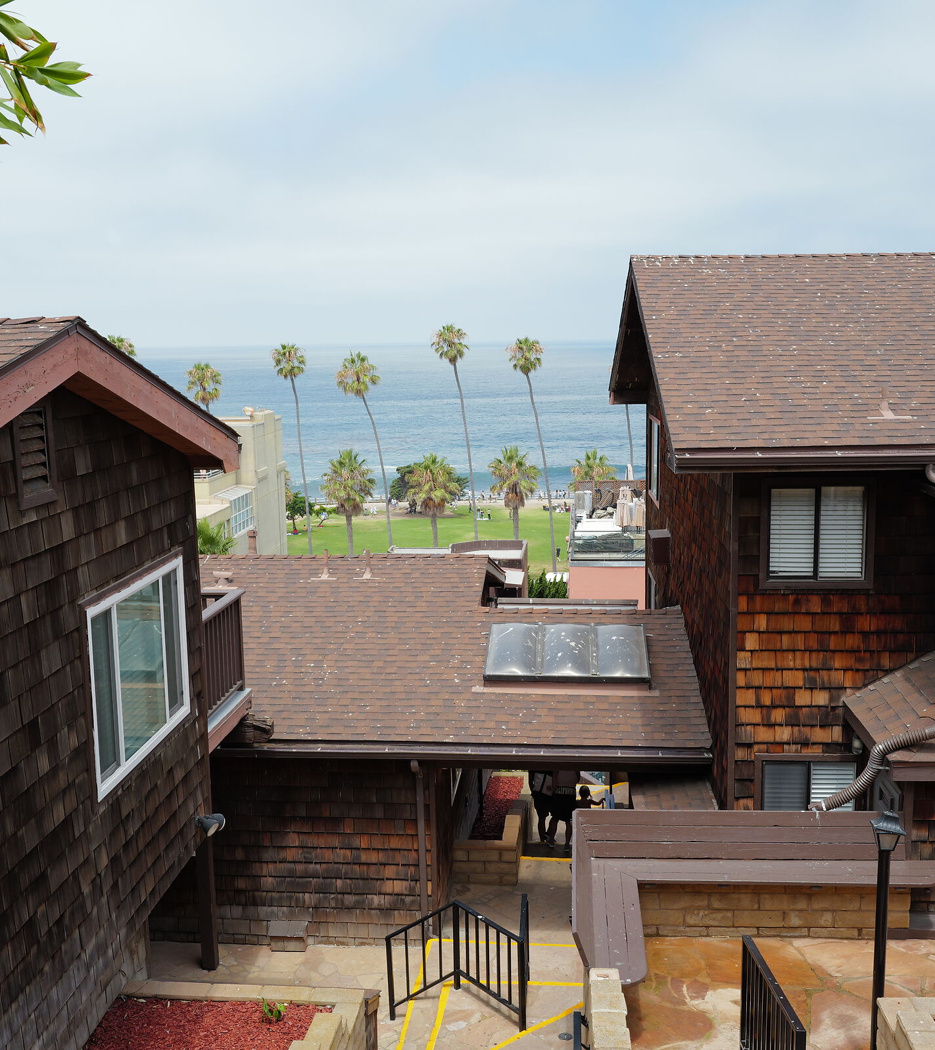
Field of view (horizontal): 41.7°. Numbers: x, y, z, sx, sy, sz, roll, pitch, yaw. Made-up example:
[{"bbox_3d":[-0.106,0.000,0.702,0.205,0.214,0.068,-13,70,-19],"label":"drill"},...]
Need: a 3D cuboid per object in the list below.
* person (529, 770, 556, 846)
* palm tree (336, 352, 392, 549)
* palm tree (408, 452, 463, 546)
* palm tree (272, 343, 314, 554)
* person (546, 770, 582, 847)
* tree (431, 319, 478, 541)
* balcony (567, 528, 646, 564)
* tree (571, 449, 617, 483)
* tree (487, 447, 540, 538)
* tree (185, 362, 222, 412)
[{"bbox_3d":[1.042,3.669,16.847,0.500,1.680,0.380,-1,9,0],"label":"person"},{"bbox_3d":[-10.727,-5.861,128.569,5.514,24.205,4.800,-1,9,0],"label":"palm tree"},{"bbox_3d":[-3.256,-0.775,129.364,5.699,13.692,5.600,-1,9,0],"label":"palm tree"},{"bbox_3d":[-18.782,-6.443,132.063,3.696,25.970,4.100,-1,9,0],"label":"palm tree"},{"bbox_3d":[1.429,3.971,18.011,0.500,1.720,0.480,0,9,5],"label":"person"},{"bbox_3d":[-1.135,-7.363,128.361,4.630,26.957,4.300,-1,9,0],"label":"tree"},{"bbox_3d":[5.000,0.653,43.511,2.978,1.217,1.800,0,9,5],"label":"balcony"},{"bbox_3d":[13.743,-1.078,132.923,5.016,14.435,5.000,-1,9,0],"label":"tree"},{"bbox_3d":[5.055,-1.141,132.903,5.412,14.700,5.200,-1,9,0],"label":"tree"},{"bbox_3d":[-27.223,-5.235,128.627,3.685,23.434,4.000,-1,9,0],"label":"tree"}]

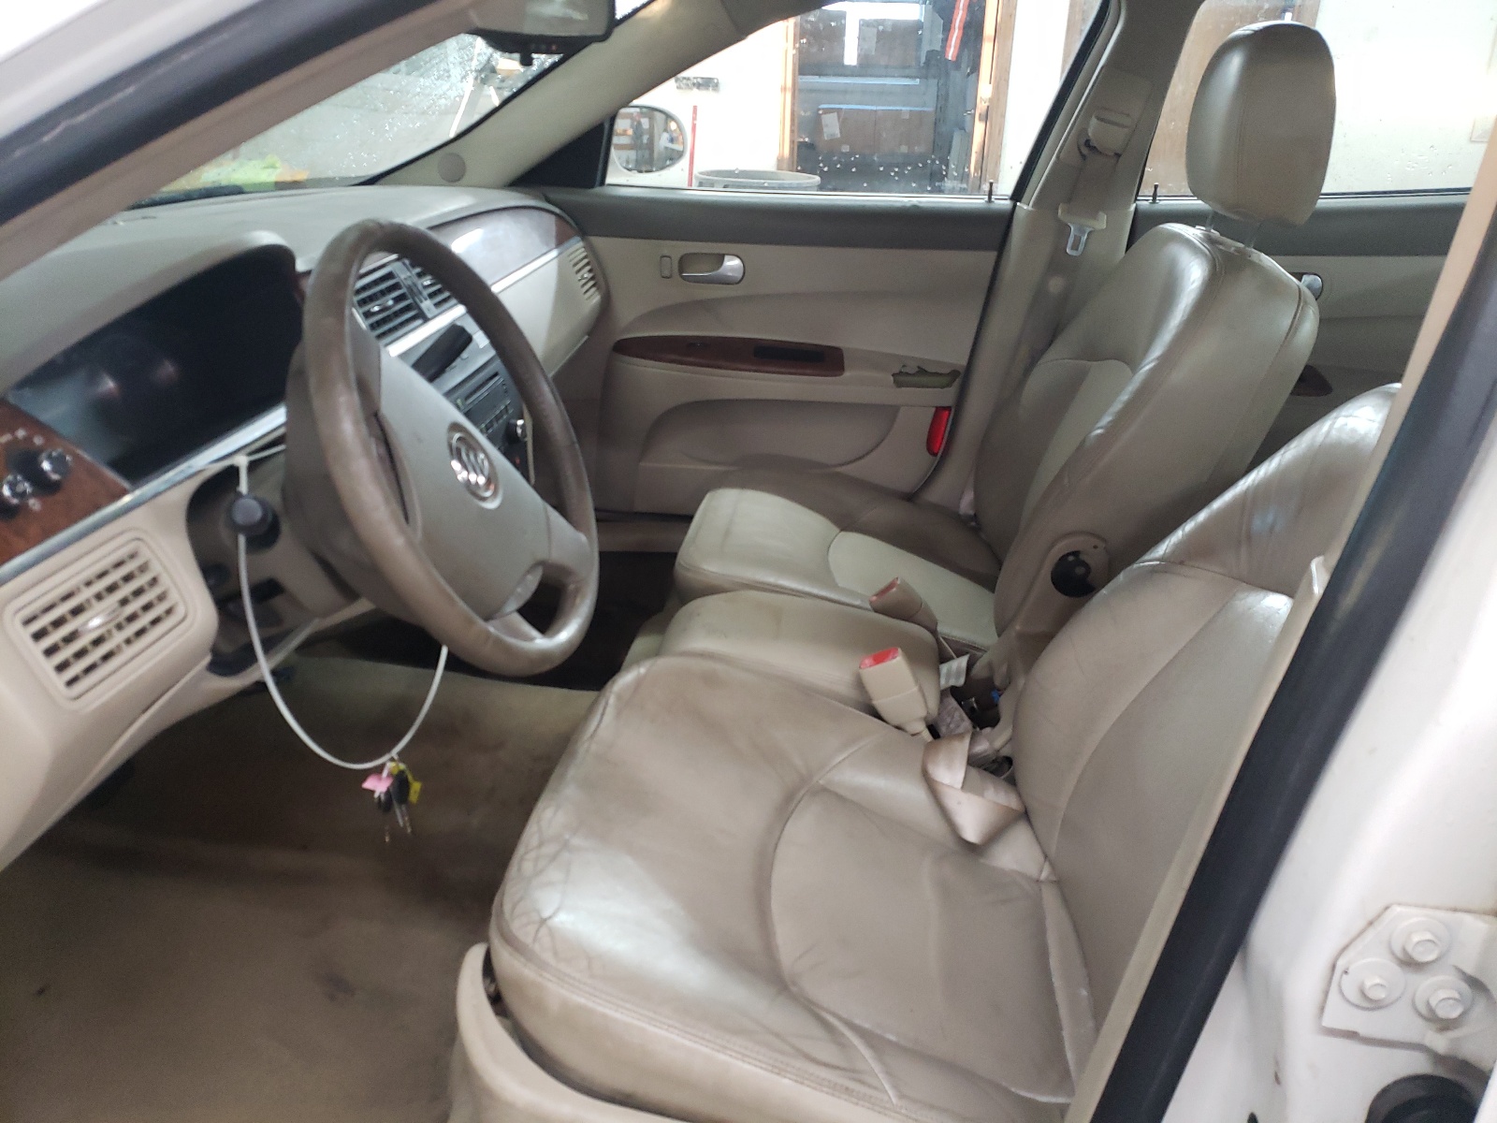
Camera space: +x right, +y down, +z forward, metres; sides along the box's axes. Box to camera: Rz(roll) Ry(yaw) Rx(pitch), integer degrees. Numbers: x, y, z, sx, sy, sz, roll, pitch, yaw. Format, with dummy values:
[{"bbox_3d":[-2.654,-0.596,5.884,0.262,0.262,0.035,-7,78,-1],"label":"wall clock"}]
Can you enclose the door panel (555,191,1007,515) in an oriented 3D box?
[{"bbox_3d":[0.004,-0.341,1.965,0.825,0.605,0.120,4,25,7],"label":"door panel"}]

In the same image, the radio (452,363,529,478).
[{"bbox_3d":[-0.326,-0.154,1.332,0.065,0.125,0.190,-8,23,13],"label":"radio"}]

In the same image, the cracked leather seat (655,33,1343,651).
[{"bbox_3d":[0.320,-0.274,1.581,0.820,0.885,0.510,4,25,7],"label":"cracked leather seat"}]

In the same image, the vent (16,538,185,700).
[{"bbox_3d":[-0.449,0.040,0.773,0.030,0.070,0.127,-14,21,15],"label":"vent"}]

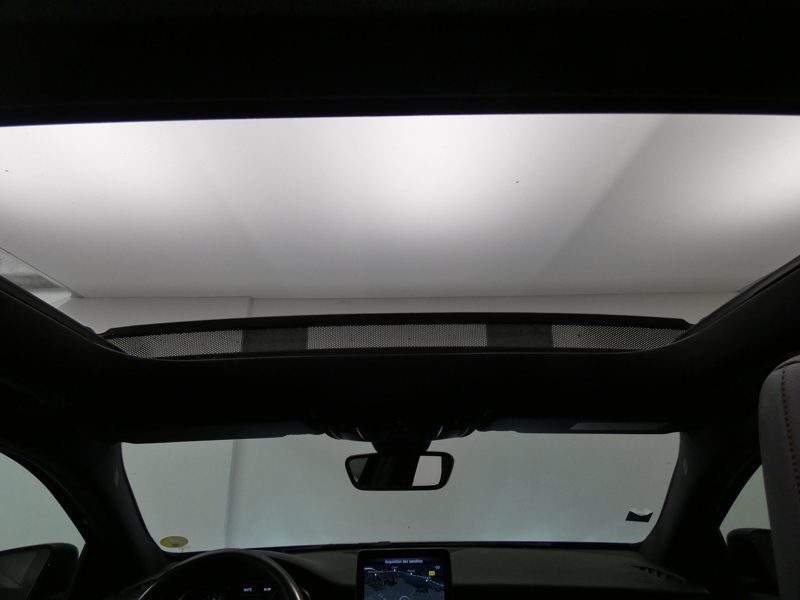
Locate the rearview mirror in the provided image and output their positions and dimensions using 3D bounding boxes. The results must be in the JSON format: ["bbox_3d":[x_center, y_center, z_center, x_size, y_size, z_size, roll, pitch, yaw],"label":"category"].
[{"bbox_3d":[0.001,0.367,0.998,0.238,0.075,0.042,-5,-16,15],"label":"rearview mirror"}]

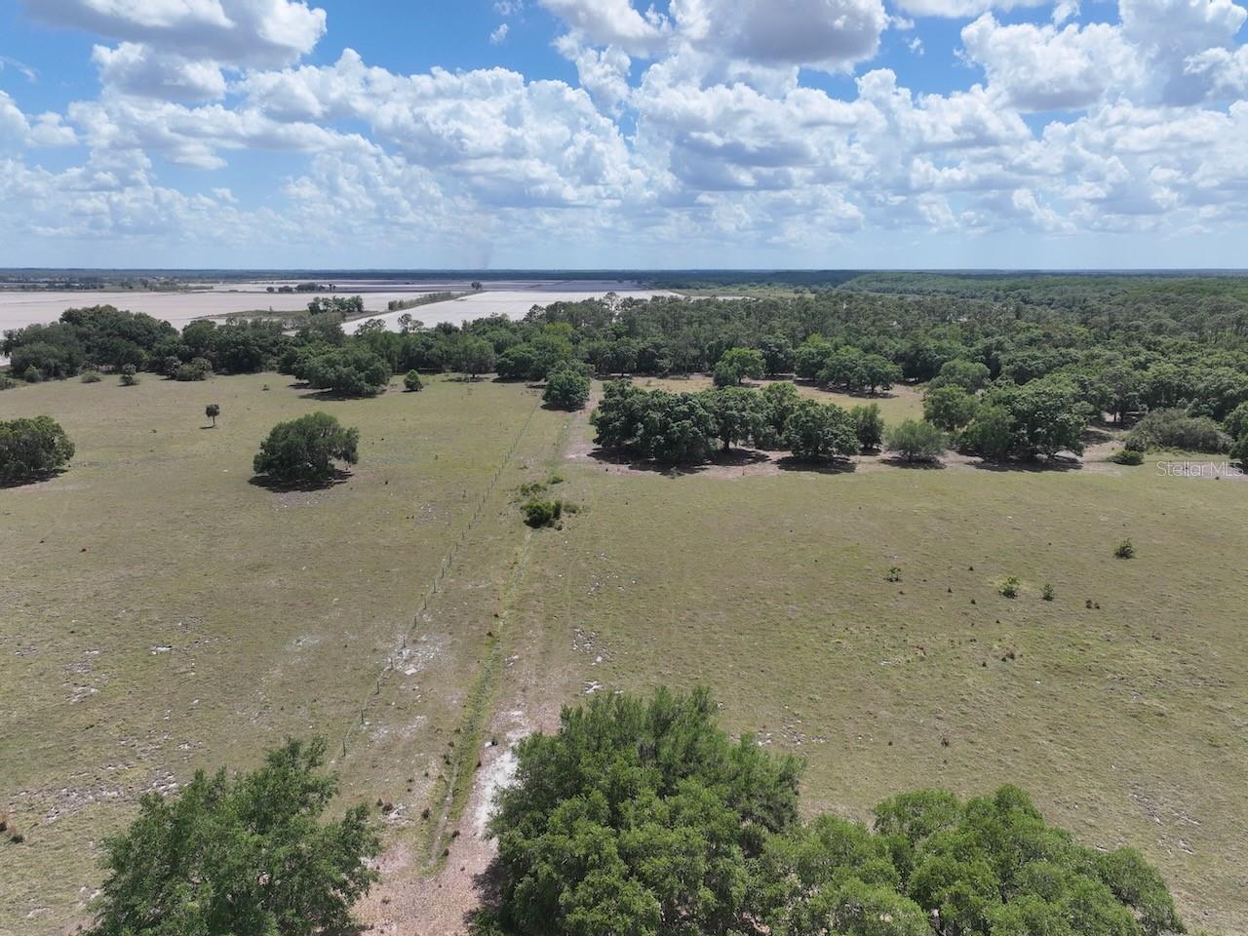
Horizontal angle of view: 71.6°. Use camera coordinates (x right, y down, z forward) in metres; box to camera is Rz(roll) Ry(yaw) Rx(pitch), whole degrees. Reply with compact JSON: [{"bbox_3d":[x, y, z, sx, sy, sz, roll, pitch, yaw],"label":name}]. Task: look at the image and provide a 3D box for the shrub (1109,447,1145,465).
[{"bbox_3d":[95.200,-2.385,163.681,6.100,2.800,5.600,0,13,0],"label":"shrub"}]

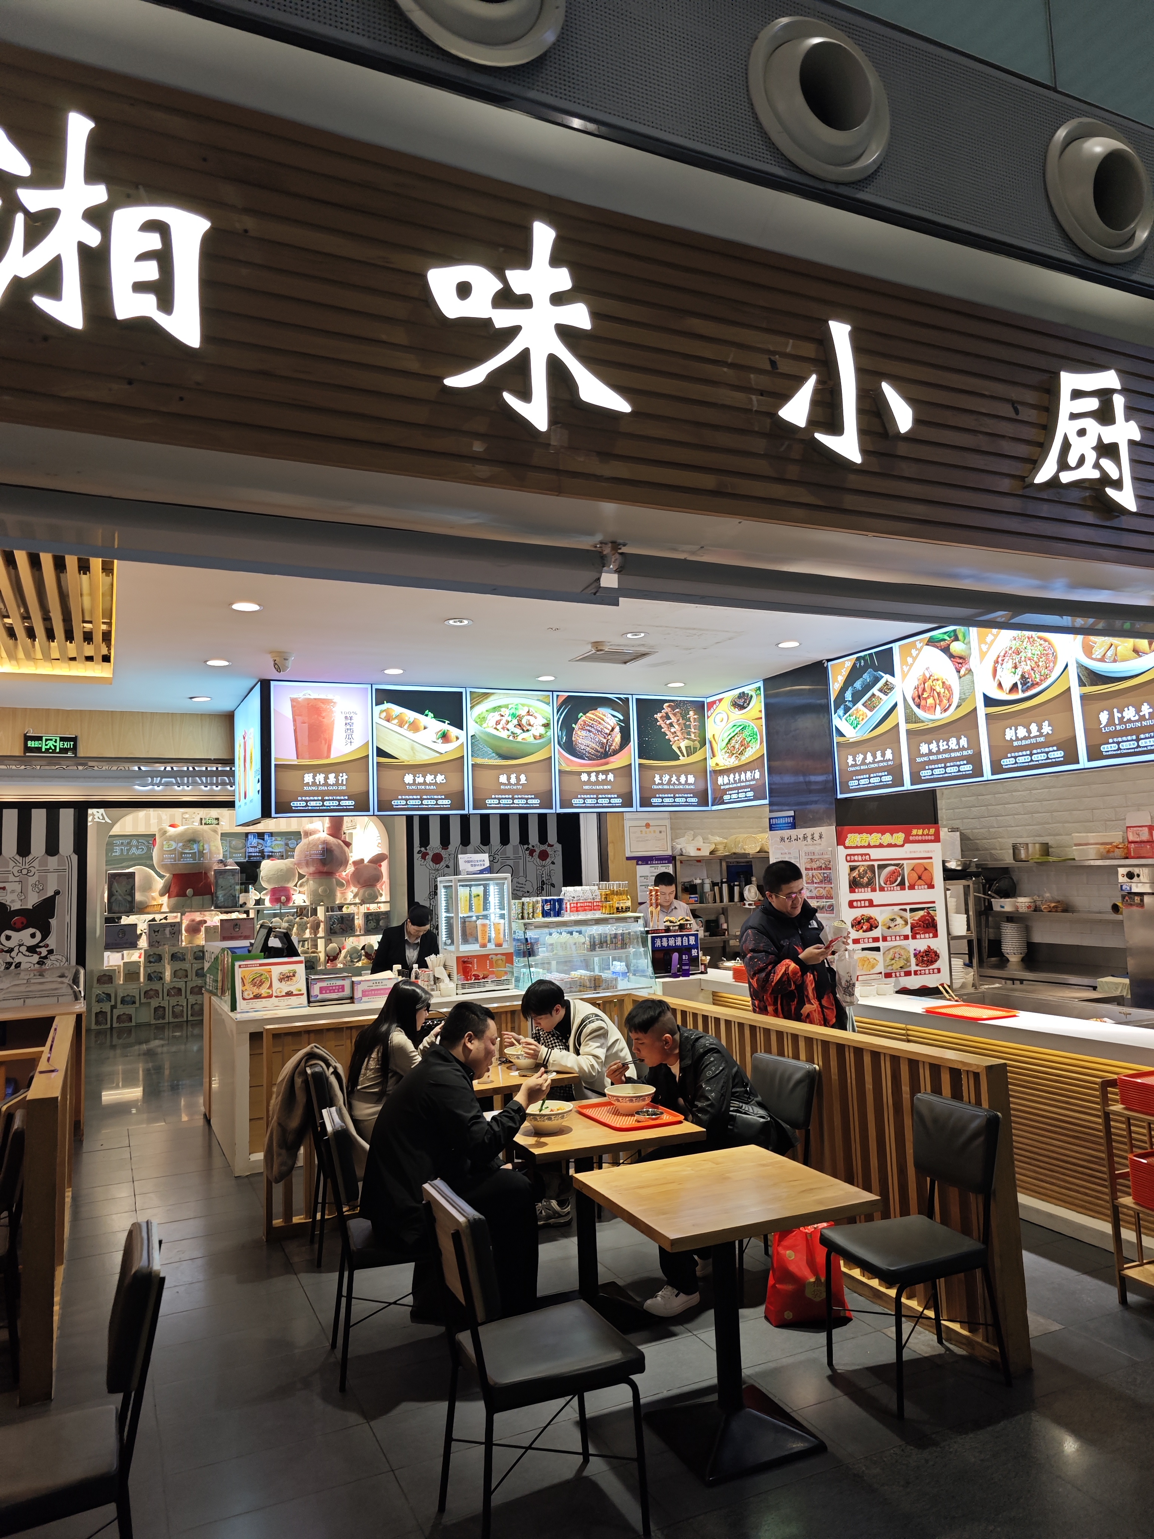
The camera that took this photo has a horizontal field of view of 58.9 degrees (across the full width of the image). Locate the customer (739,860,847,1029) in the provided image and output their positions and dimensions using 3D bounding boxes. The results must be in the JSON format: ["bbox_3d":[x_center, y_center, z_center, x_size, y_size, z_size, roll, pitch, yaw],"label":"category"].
[{"bbox_3d":[1.087,1.310,5.066,0.400,1.705,0.520,-7,-7,37],"label":"customer"}]

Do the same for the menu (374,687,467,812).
[{"bbox_3d":[-0.989,-0.125,6.430,0.600,0.800,0.060,1,-6,-25],"label":"menu"}]

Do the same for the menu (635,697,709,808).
[{"bbox_3d":[0.657,-0.110,7.183,0.600,0.800,0.060,1,-6,-25],"label":"menu"}]

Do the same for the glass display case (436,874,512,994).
[{"bbox_3d":[-0.723,1.156,7.266,0.425,0.800,0.385,1,-6,-25],"label":"glass display case"}]

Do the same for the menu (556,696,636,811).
[{"bbox_3d":[0.121,-0.118,7.163,0.612,0.820,0.080,0,-6,-24],"label":"menu"}]

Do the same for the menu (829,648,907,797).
[{"bbox_3d":[1.834,-0.289,6.379,0.080,0.881,0.639,0,-6,-25],"label":"menu"}]

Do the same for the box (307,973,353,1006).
[{"bbox_3d":[-1.604,1.437,6.633,0.272,0.180,0.150,0,-6,-24],"label":"box"}]

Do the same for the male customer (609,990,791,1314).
[{"bbox_3d":[0.517,1.505,4.155,0.820,1.180,0.520,1,-6,-28],"label":"male customer"}]

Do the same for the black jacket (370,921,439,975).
[{"bbox_3d":[-1.306,1.441,7.741,0.543,0.624,0.322,0,-6,-25],"label":"black jacket"}]

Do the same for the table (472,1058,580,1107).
[{"bbox_3d":[-0.424,1.945,5.274,0.714,0.746,0.709,0,-6,-25],"label":"table"}]

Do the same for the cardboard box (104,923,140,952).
[{"bbox_3d":[-5.658,2.068,12.708,0.360,0.310,0.150,1,-6,-25],"label":"cardboard box"}]

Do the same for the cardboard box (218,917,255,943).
[{"bbox_3d":[-4.635,2.188,13.939,0.442,0.342,0.201,0,-6,-25],"label":"cardboard box"}]

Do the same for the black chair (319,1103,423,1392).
[{"bbox_3d":[-0.678,1.747,3.864,0.513,0.885,0.432,0,-6,-25],"label":"black chair"}]

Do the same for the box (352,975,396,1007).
[{"bbox_3d":[-1.346,1.438,6.749,0.272,0.180,0.150,0,-6,-24],"label":"box"}]

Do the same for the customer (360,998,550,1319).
[{"bbox_3d":[-0.470,1.495,3.872,0.770,1.220,0.560,0,-6,-24],"label":"customer"}]

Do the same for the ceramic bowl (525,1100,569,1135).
[{"bbox_3d":[-0.114,1.333,3.897,0.175,0.090,0.175,-2,-6,0],"label":"ceramic bowl"}]

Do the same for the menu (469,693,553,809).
[{"bbox_3d":[-0.434,-0.114,6.684,0.600,0.800,0.060,1,-6,-25],"label":"menu"}]

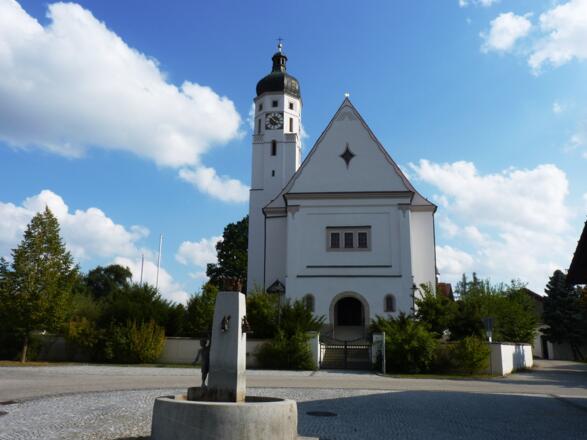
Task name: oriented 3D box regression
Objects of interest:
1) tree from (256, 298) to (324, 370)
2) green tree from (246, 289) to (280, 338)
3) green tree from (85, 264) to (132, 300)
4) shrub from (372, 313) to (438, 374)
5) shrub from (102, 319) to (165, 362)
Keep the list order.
[{"bbox_3d":[-0.155,5.887,27.206,3.520,3.620,3.000,-1,-13,7],"label":"tree"},{"bbox_3d":[-1.911,5.875,29.448,2.130,3.830,2.300,-1,-13,7],"label":"green tree"},{"bbox_3d":[-23.928,10.741,68.128,6.500,9.950,6.300,-1,-13,7],"label":"green tree"},{"bbox_3d":[5.391,5.916,25.304,3.180,2.880,2.800,-1,-13,7],"label":"shrub"},{"bbox_3d":[-9.376,7.111,30.802,3.630,2.400,2.800,-1,-13,7],"label":"shrub"}]

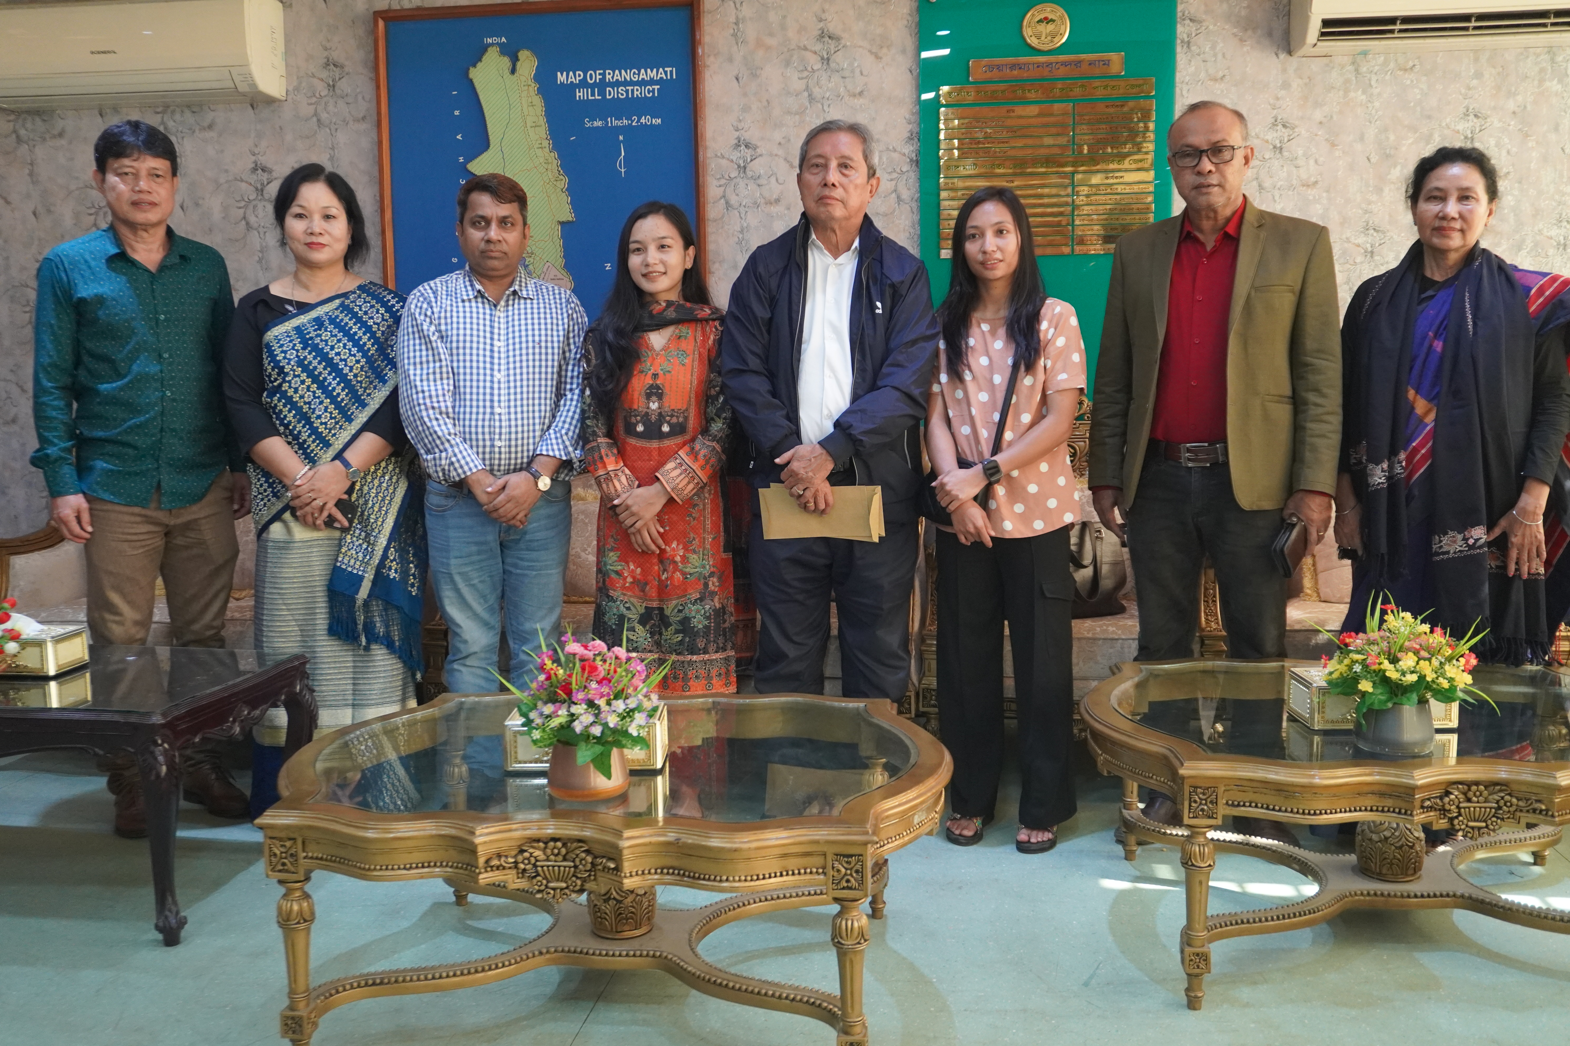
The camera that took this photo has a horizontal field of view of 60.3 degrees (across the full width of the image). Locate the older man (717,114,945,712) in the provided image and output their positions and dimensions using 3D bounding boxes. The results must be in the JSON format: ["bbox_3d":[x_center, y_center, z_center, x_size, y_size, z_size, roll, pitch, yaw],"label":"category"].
[{"bbox_3d":[0.116,-0.106,3.261,0.510,1.693,0.360,-1,7,3],"label":"older man"}]

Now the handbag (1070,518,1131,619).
[{"bbox_3d":[0.802,0.114,3.732,0.290,0.265,0.140,0,7,6],"label":"handbag"}]

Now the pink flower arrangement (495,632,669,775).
[{"bbox_3d":[-0.333,0.285,2.204,0.269,0.228,0.245,0,7,6],"label":"pink flower arrangement"}]

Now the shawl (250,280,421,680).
[{"bbox_3d":[-1.065,-0.101,3.208,0.419,0.932,0.290,-2,7,-7],"label":"shawl"}]

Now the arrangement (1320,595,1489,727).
[{"bbox_3d":[1.095,0.237,2.390,0.286,0.212,0.245,0,7,6],"label":"arrangement"}]

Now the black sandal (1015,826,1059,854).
[{"bbox_3d":[0.583,0.704,3.184,0.098,0.070,0.235,-1,7,3],"label":"black sandal"}]

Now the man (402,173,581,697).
[{"bbox_3d":[-0.695,-0.040,3.278,0.460,1.584,0.340,-1,7,-3],"label":"man"}]

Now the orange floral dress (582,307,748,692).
[{"bbox_3d":[-0.277,-0.042,3.135,0.386,0.906,0.270,-1,7,-1],"label":"orange floral dress"}]

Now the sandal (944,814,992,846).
[{"bbox_3d":[0.445,0.706,3.249,0.095,0.075,0.240,1,7,17],"label":"sandal"}]

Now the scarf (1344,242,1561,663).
[{"bbox_3d":[1.500,-0.156,3.056,0.440,0.943,0.300,1,7,16],"label":"scarf"}]

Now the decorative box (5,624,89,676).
[{"bbox_3d":[-1.716,0.289,3.036,0.260,0.087,0.130,0,7,11],"label":"decorative box"}]

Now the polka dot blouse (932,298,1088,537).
[{"bbox_3d":[0.519,-0.248,3.134,0.370,0.555,0.250,1,7,14],"label":"polka dot blouse"}]

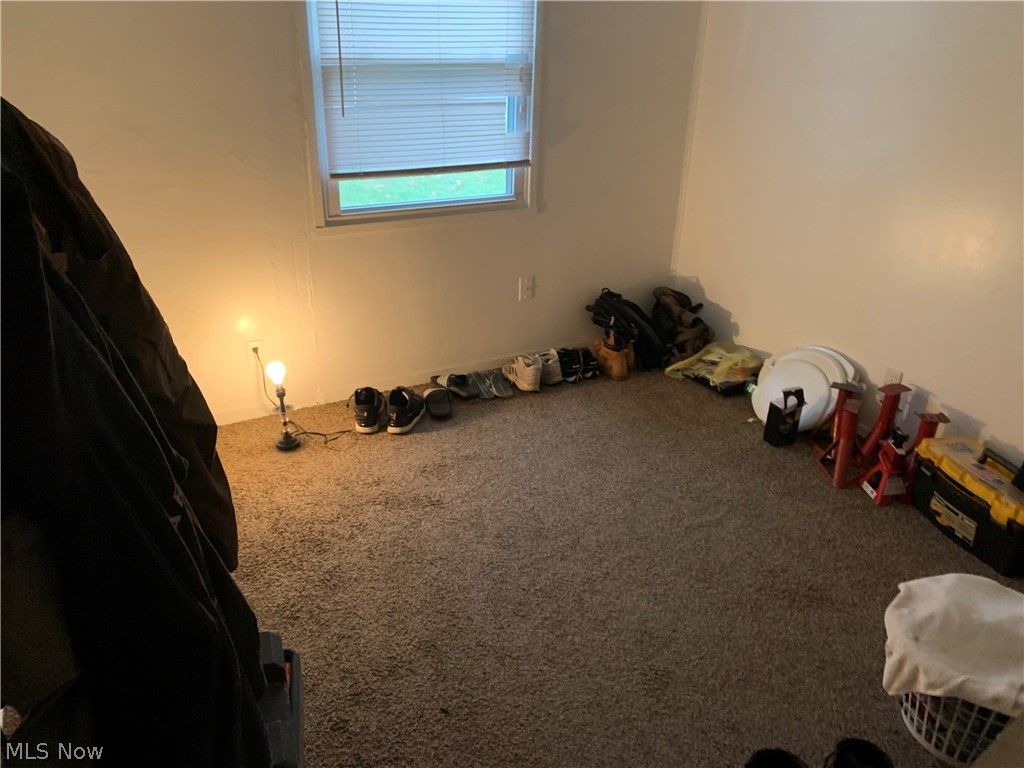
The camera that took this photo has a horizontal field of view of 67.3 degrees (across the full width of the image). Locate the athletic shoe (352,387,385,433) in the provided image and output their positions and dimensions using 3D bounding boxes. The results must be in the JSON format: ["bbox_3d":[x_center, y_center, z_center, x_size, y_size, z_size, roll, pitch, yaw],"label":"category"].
[{"bbox_3d":[-0.598,0.077,3.212,0.105,0.120,0.295,-1,25,-6],"label":"athletic shoe"}]

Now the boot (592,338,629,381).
[{"bbox_3d":[0.440,-0.156,3.716,0.110,0.170,0.300,-9,27,-21],"label":"boot"}]

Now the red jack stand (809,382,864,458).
[{"bbox_3d":[1.279,0.127,3.023,0.200,0.285,0.180,9,26,16],"label":"red jack stand"}]

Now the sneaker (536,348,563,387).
[{"bbox_3d":[0.137,-0.113,3.594,0.105,0.125,0.280,-11,28,-24],"label":"sneaker"}]

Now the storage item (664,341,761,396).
[{"bbox_3d":[0.971,-0.075,3.551,0.290,0.135,0.350,-12,29,-27],"label":"storage item"}]

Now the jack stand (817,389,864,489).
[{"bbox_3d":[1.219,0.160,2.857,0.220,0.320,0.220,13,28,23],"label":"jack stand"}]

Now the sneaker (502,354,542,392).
[{"bbox_3d":[0.033,-0.081,3.521,0.105,0.125,0.280,-11,28,-24],"label":"sneaker"}]

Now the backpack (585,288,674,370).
[{"bbox_3d":[0.552,-0.267,3.681,0.280,0.400,0.210,8,53,51],"label":"backpack"}]

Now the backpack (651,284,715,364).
[{"bbox_3d":[0.800,-0.324,3.876,0.290,0.360,0.260,-7,26,-18],"label":"backpack"}]

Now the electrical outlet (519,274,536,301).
[{"bbox_3d":[0.072,-0.438,3.549,0.073,0.115,0.016,-12,29,-27],"label":"electrical outlet"}]

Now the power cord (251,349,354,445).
[{"bbox_3d":[-0.822,0.036,3.060,0.320,0.310,0.360,-12,28,-27],"label":"power cord"}]

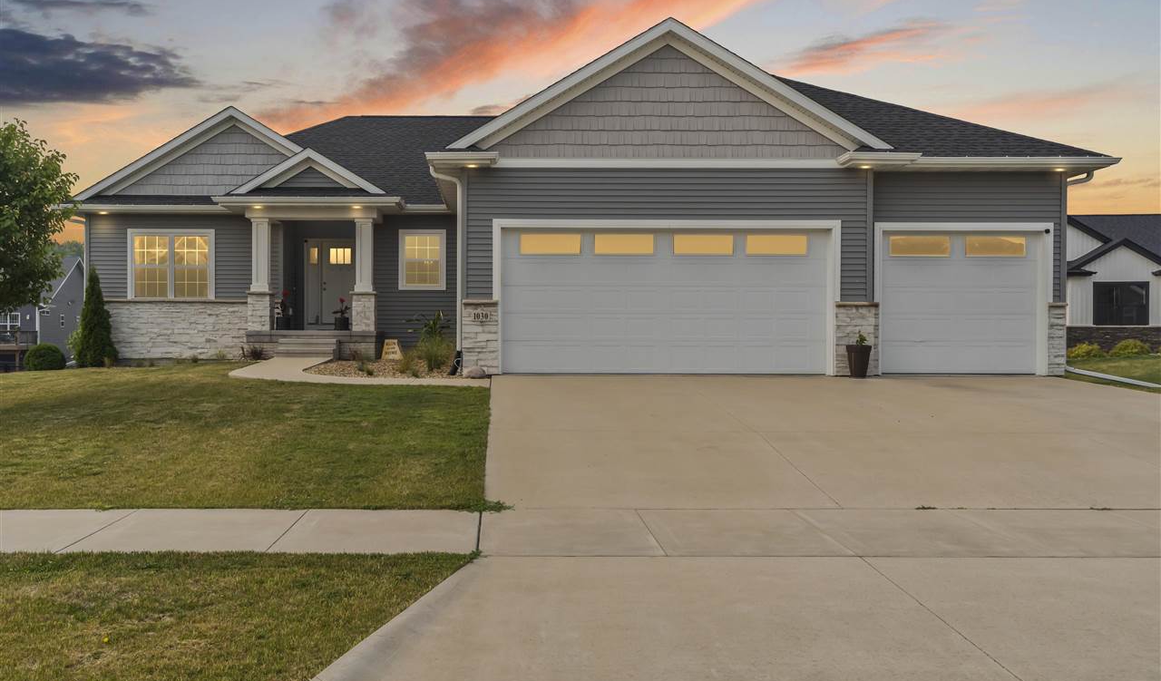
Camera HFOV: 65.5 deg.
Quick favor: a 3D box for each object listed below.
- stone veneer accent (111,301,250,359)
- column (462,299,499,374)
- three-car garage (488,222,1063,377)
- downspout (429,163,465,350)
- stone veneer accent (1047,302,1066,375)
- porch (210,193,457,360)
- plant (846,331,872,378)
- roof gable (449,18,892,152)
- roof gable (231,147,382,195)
[{"bbox_3d":[-9.120,-0.240,20.350,3.300,1.330,0.200,0,0,0],"label":"stone veneer accent"},{"bbox_3d":[-1.640,-0.050,14.930,0.600,1.240,0.360,0,0,0],"label":"column"},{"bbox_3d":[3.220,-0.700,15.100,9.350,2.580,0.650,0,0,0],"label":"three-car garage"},{"bbox_3d":[-2.220,-1.320,14.900,0.540,3.100,0.220,0,0,0],"label":"downspout"},{"bbox_3d":[7.960,-0.010,15.150,0.330,1.230,0.280,0,0,0],"label":"stone veneer accent"},{"bbox_3d":[-5.250,-1.320,19.950,4.950,3.450,2.800,0,0,0],"label":"porch"},{"bbox_3d":[4.470,0.235,14.500,0.410,0.750,0.410,0,0,0],"label":"plant"},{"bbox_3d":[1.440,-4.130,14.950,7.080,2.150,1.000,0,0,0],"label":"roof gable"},{"bbox_3d":[-5.780,-3.620,19.400,3.250,1.030,1.000,0,0,0],"label":"roof gable"}]

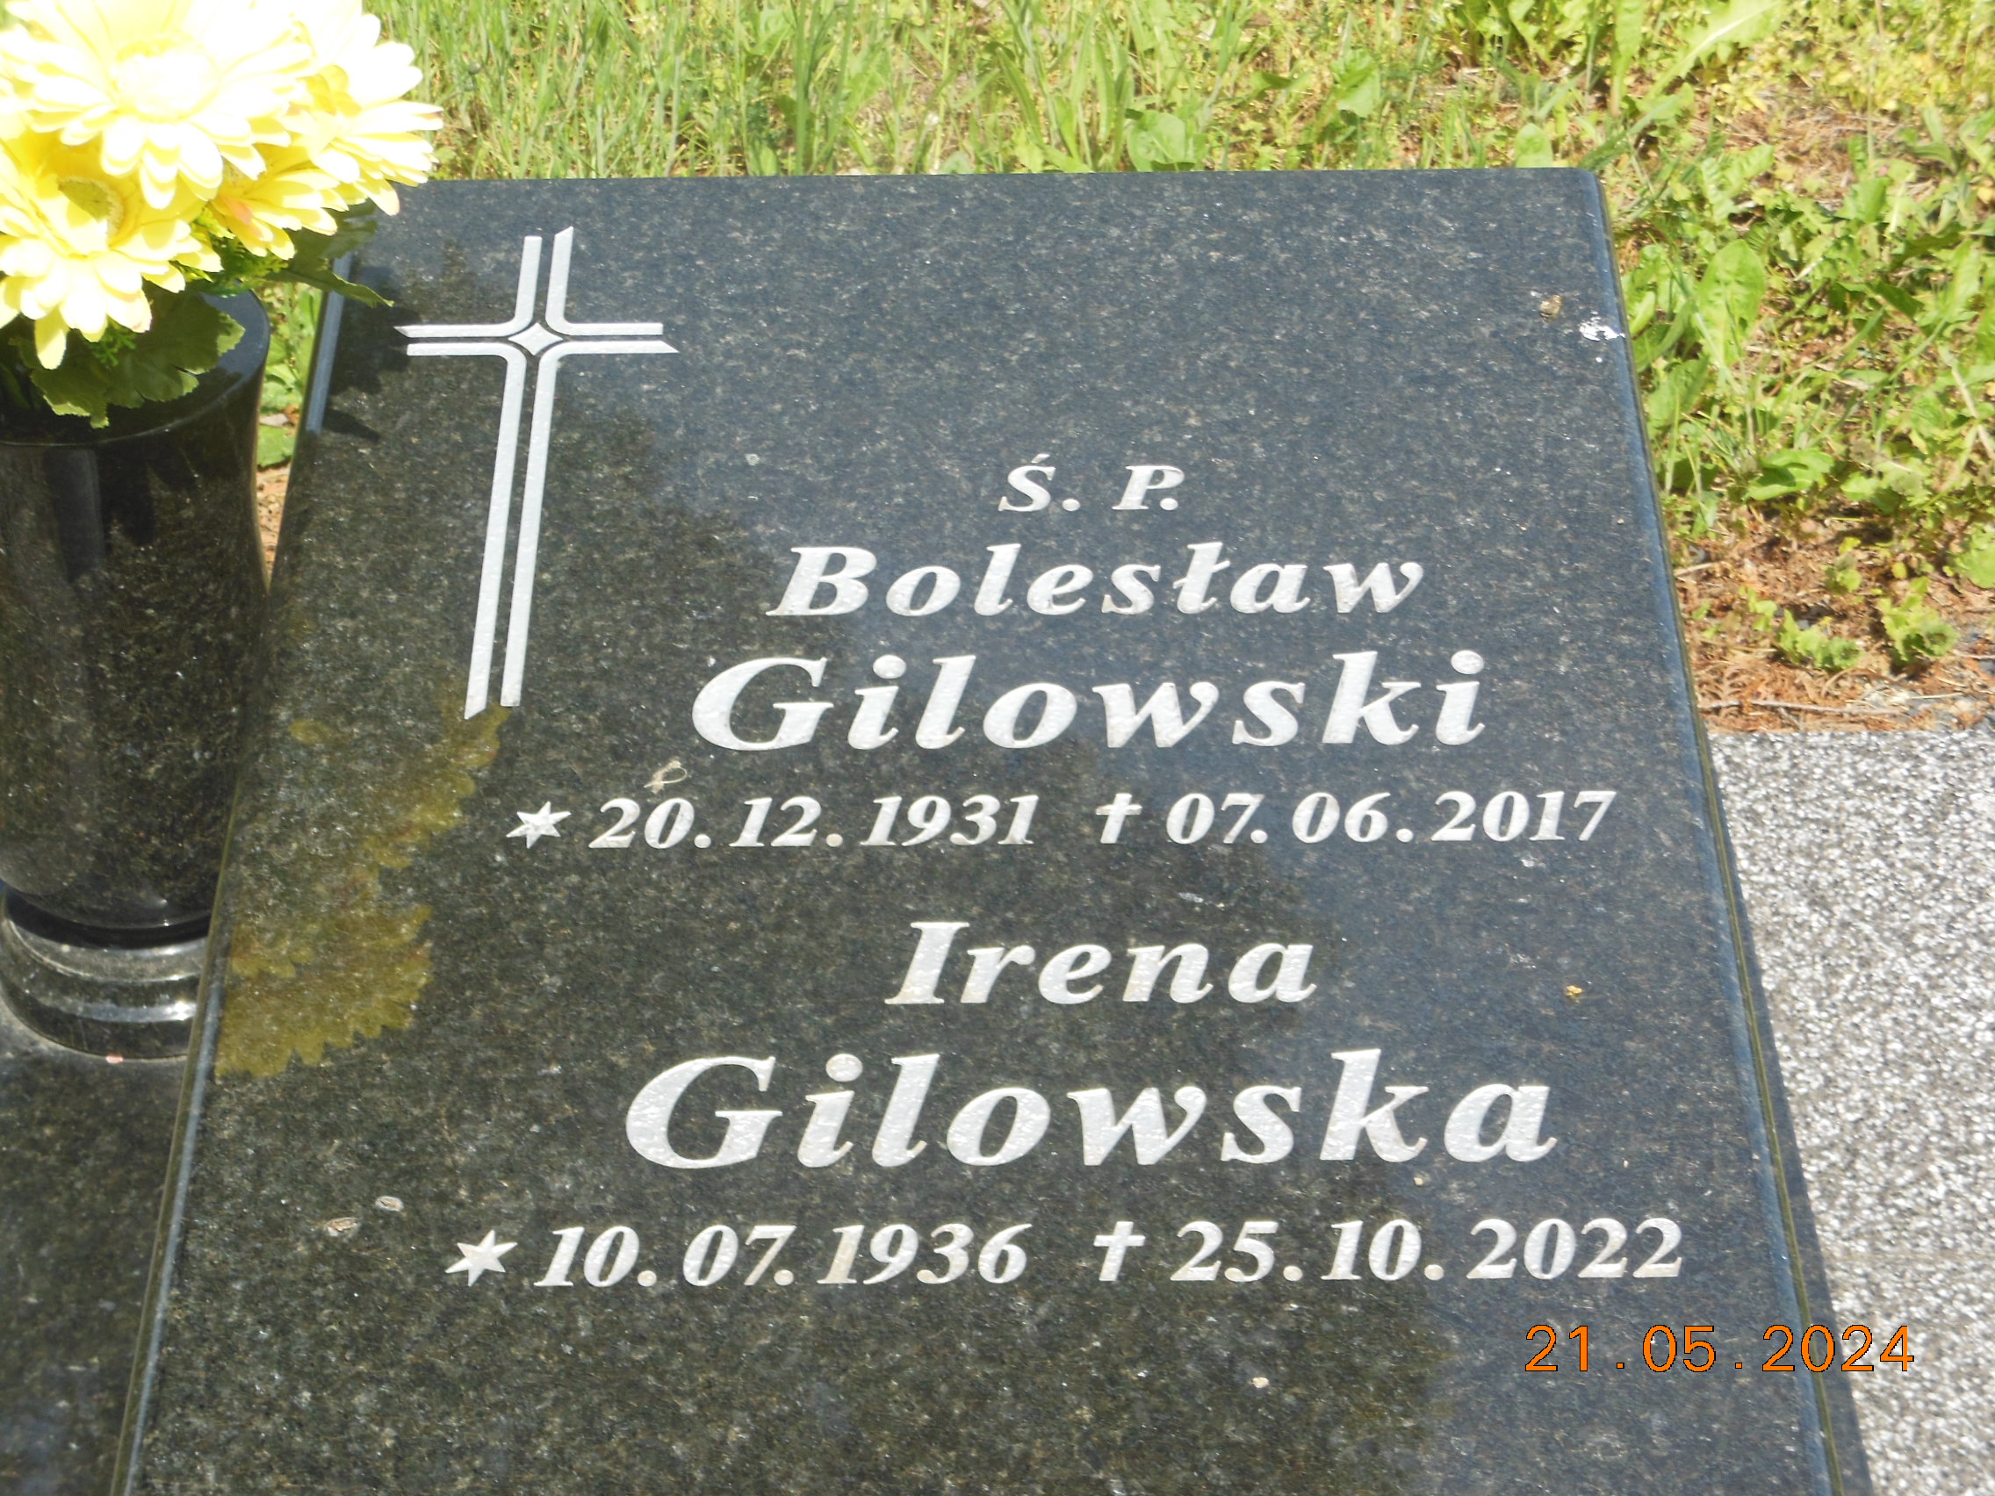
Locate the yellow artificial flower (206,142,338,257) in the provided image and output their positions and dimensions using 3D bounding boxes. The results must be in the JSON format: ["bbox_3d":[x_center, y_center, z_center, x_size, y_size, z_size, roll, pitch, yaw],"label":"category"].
[{"bbox_3d":[-0.264,-0.201,1.530,0.088,0.042,0.088,51,50,2],"label":"yellow artificial flower"}]

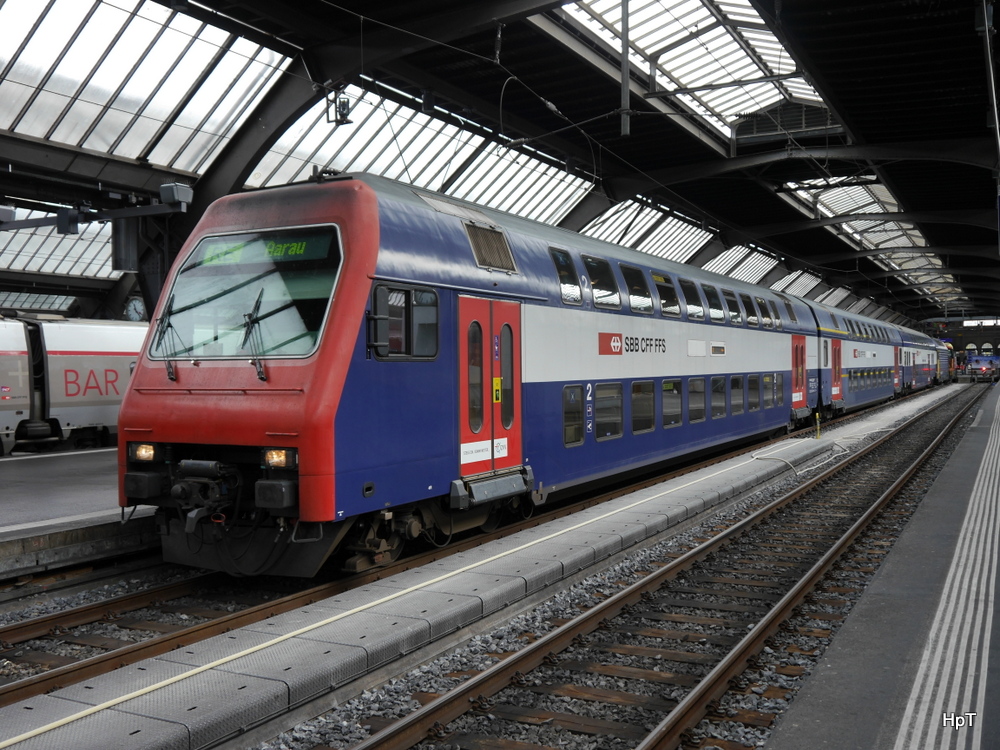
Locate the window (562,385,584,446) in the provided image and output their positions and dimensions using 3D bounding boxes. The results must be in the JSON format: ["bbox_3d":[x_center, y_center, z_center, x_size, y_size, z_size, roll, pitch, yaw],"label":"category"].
[{"bbox_3d":[1.042,0.579,14.985,0.080,0.900,0.780,0,1,26],"label":"window"}]

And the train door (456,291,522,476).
[{"bbox_3d":[-0.112,0.125,12.672,0.100,2.090,1.660,0,1,26],"label":"train door"}]

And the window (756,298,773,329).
[{"bbox_3d":[6.827,-1.586,26.845,0.090,0.830,1.190,-16,-7,26],"label":"window"}]

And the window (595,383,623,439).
[{"bbox_3d":[1.689,0.571,16.283,0.080,0.890,1.260,0,1,26],"label":"window"}]

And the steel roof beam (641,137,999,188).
[{"bbox_3d":[7.187,-5.087,24.842,8.500,0.880,0.330,0,1,26],"label":"steel roof beam"}]

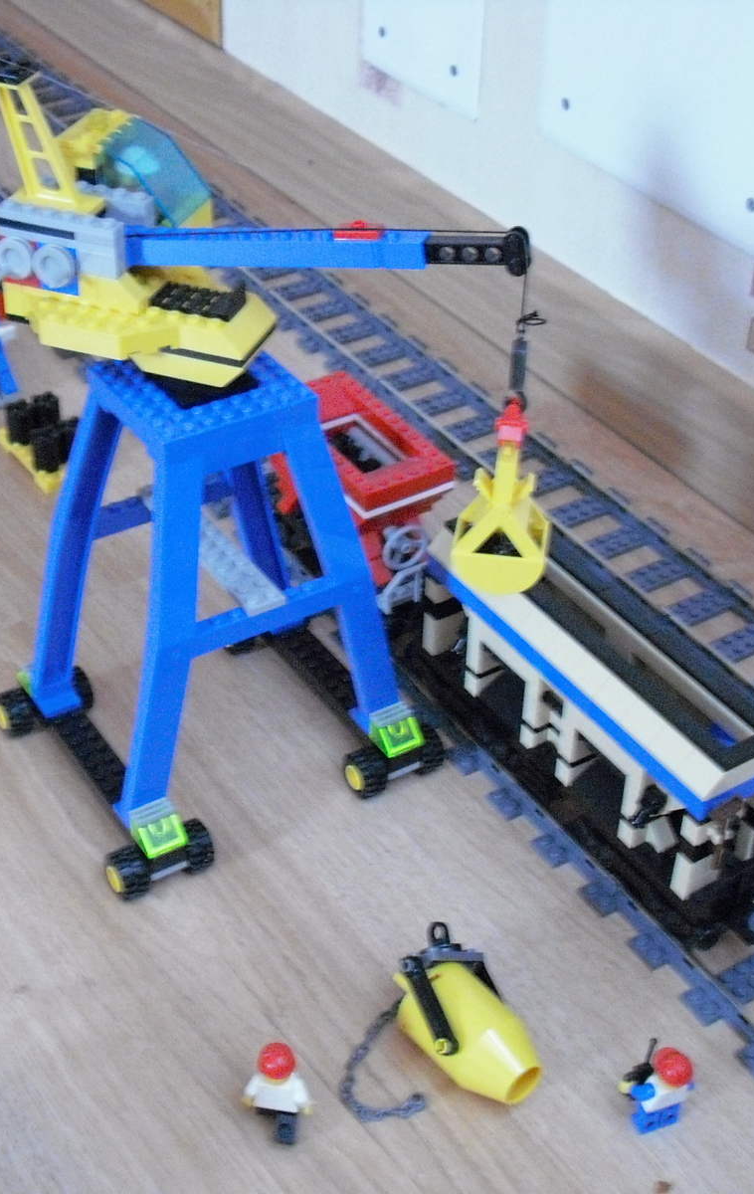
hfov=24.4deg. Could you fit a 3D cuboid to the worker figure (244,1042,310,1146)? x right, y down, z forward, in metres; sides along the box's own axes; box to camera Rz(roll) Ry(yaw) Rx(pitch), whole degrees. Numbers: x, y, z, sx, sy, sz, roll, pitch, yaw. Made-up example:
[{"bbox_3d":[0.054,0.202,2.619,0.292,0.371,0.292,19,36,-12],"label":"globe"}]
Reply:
[{"bbox_3d":[-0.036,0.180,0.636,0.026,0.041,0.017,5,39,5],"label":"worker figure"}]

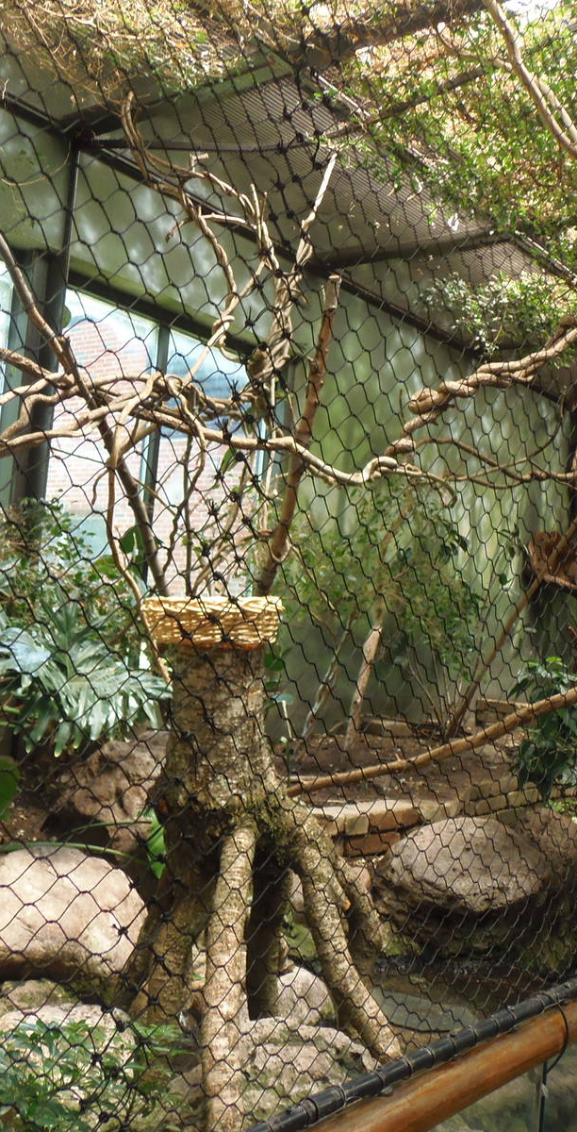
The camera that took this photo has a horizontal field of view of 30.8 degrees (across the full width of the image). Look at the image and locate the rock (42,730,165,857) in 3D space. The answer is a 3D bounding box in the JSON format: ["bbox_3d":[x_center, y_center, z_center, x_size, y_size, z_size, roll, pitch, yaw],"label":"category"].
[{"bbox_3d":[-0.623,0.808,3.650,0.500,0.420,0.450,5,-5,-9],"label":"rock"}]

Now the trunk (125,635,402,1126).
[{"bbox_3d":[-0.060,0.817,2.720,0.670,1.180,0.600,4,-5,0],"label":"trunk"}]

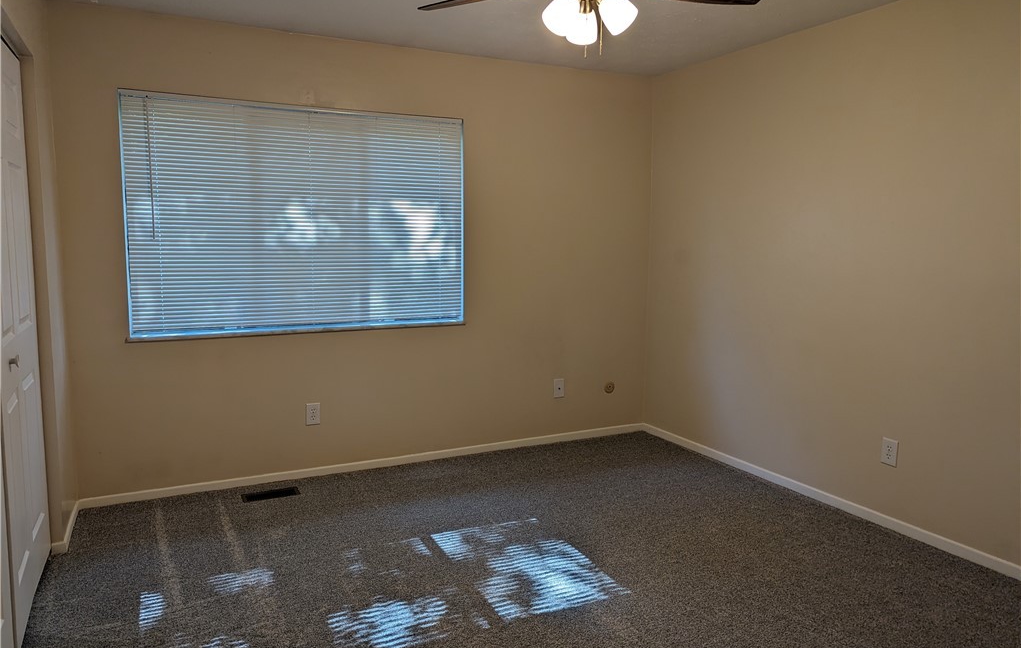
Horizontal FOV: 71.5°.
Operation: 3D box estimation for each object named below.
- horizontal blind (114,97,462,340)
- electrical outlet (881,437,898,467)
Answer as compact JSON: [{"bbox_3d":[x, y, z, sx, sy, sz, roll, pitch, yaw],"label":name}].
[{"bbox_3d":[-1.101,-0.566,3.900,1.803,1.220,0.080,-3,7,-26],"label":"horizontal blind"},{"bbox_3d":[1.788,0.606,3.342,0.010,0.123,0.079,-3,7,-26],"label":"electrical outlet"}]

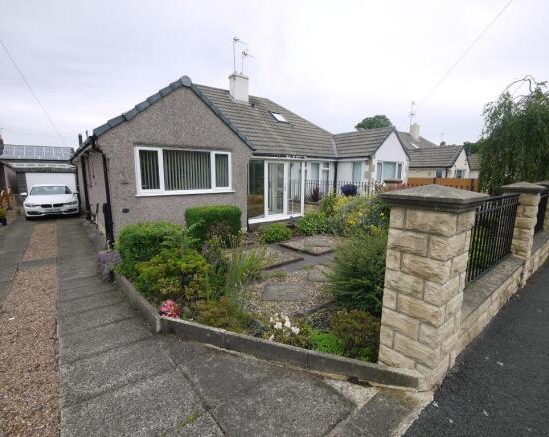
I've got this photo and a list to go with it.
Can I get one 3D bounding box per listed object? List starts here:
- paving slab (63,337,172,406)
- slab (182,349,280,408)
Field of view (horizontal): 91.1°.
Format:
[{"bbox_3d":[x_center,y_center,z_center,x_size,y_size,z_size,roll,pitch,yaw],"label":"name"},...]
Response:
[{"bbox_3d":[-1.303,1.254,2.250,0.760,0.050,0.600,-7,9,-38],"label":"paving slab"},{"bbox_3d":[-0.354,1.363,2.434,0.750,0.050,0.570,-7,10,-36],"label":"slab"}]

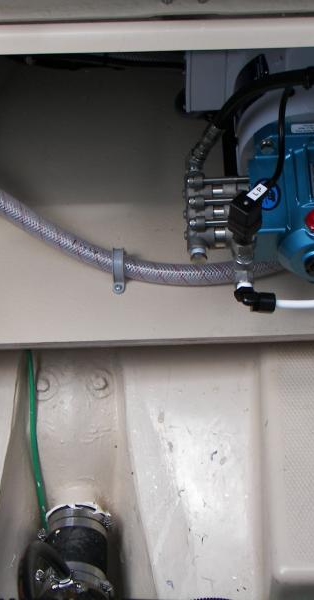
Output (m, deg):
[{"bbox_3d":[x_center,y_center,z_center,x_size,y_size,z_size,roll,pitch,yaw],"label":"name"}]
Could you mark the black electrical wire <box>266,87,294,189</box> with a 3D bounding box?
[{"bbox_3d":[0.141,-0.184,1.867,0.038,0.062,0.120,-2,53,5],"label":"black electrical wire"}]

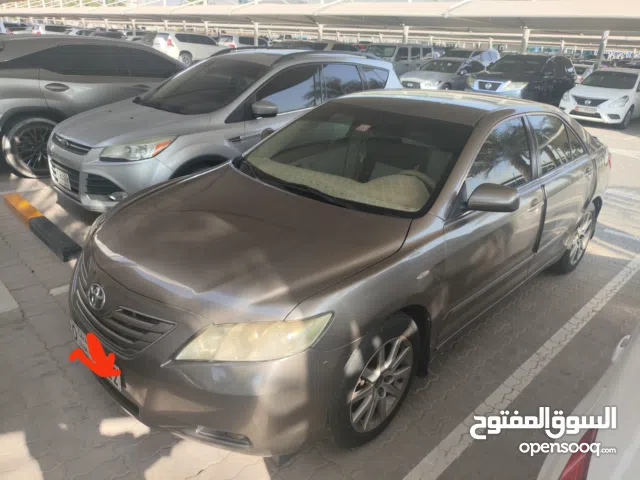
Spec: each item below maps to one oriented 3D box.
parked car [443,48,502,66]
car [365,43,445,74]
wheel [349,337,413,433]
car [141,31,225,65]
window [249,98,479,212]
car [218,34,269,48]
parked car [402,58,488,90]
[{"bbox_3d":[6.606,-7.889,20.621,4.700,1.800,1.870,-19,33,-41],"label":"parked car"},{"bbox_3d":[2.897,-7.260,18.786,1.880,1.840,4.700,24,31,39],"label":"car"},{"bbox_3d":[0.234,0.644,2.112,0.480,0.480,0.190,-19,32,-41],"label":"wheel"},{"bbox_3d":[-7.391,-11.349,26.458,4.800,1.860,1.880,-19,33,-41],"label":"car"},{"bbox_3d":[0.169,-0.560,2.651,1.440,0.110,0.840,25,61,40],"label":"window"},{"bbox_3d":[-4.709,-14.080,33.123,1.900,1.840,4.750,24,31,39],"label":"car"},{"bbox_3d":[4.812,-5.967,16.548,4.750,1.450,1.830,-19,32,-41],"label":"parked car"}]

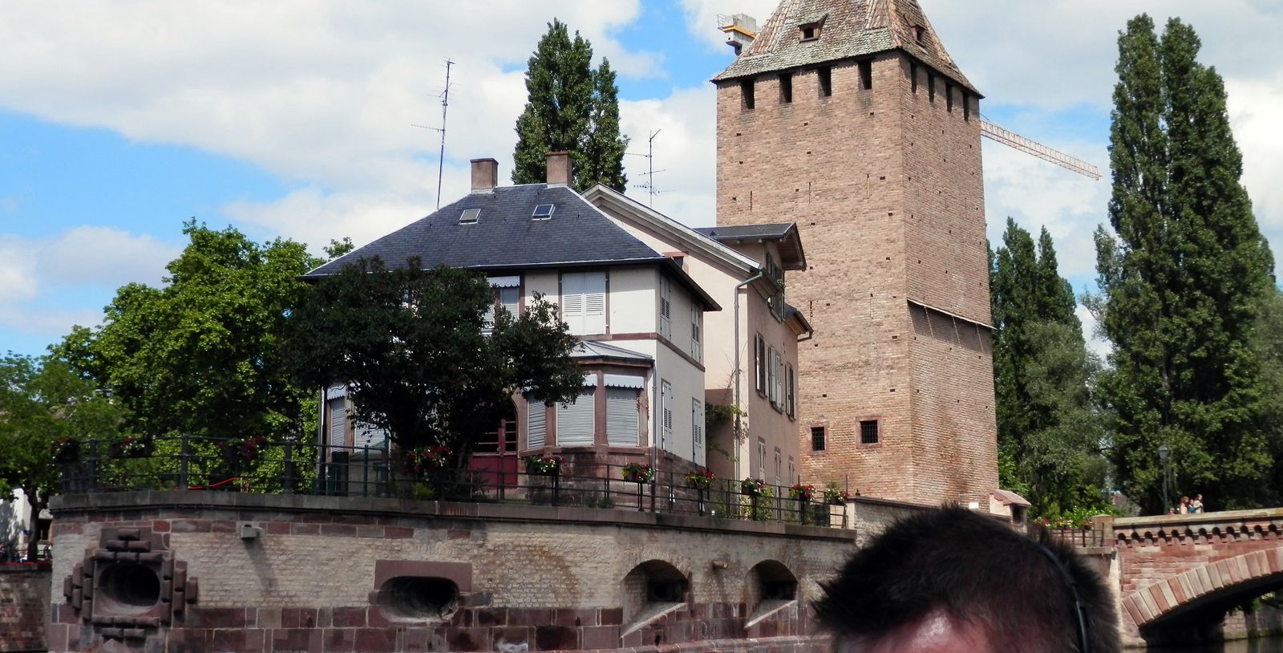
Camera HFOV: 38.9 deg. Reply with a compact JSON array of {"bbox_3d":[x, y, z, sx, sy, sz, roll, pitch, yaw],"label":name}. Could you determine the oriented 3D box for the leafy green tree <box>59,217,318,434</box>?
[{"bbox_3d":[-14.536,1.672,58.963,9.200,10.295,8.800,2,-9,-14],"label":"leafy green tree"}]

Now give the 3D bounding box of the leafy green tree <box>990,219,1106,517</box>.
[{"bbox_3d":[25.071,4.172,110.668,7.400,21.561,7.000,-2,-9,13],"label":"leafy green tree"}]

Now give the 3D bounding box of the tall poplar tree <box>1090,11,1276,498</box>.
[{"bbox_3d":[27.673,-2.109,91.406,9.000,27.983,8.200,-3,-9,17],"label":"tall poplar tree"}]

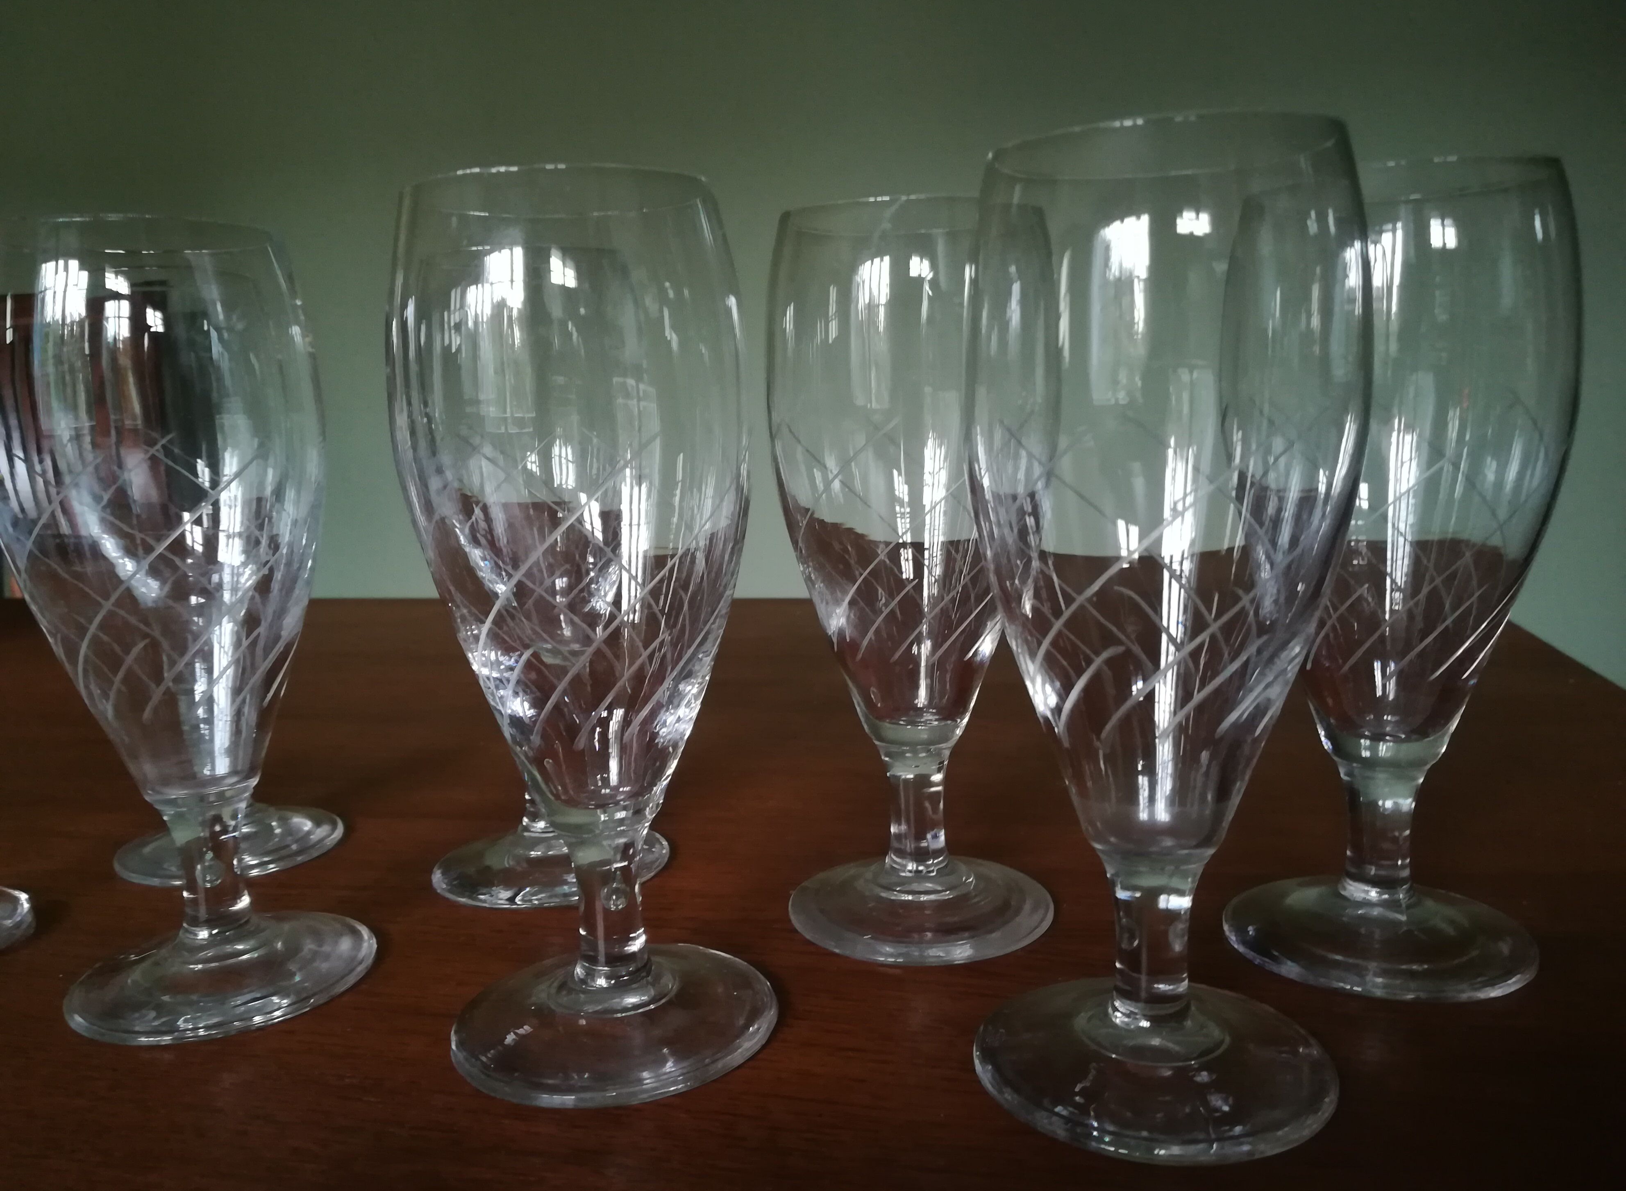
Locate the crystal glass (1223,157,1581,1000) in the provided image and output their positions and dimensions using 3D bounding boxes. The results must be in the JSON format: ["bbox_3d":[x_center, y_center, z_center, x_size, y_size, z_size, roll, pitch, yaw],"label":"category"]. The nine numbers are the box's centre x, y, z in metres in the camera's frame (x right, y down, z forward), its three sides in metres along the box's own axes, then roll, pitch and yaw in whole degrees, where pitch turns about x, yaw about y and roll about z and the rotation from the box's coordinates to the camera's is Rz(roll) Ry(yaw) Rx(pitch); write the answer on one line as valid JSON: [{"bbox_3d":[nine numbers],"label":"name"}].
[{"bbox_3d":[0.128,-0.004,0.273,0.068,0.170,0.068,-2,10,0],"label":"crystal glass"}]

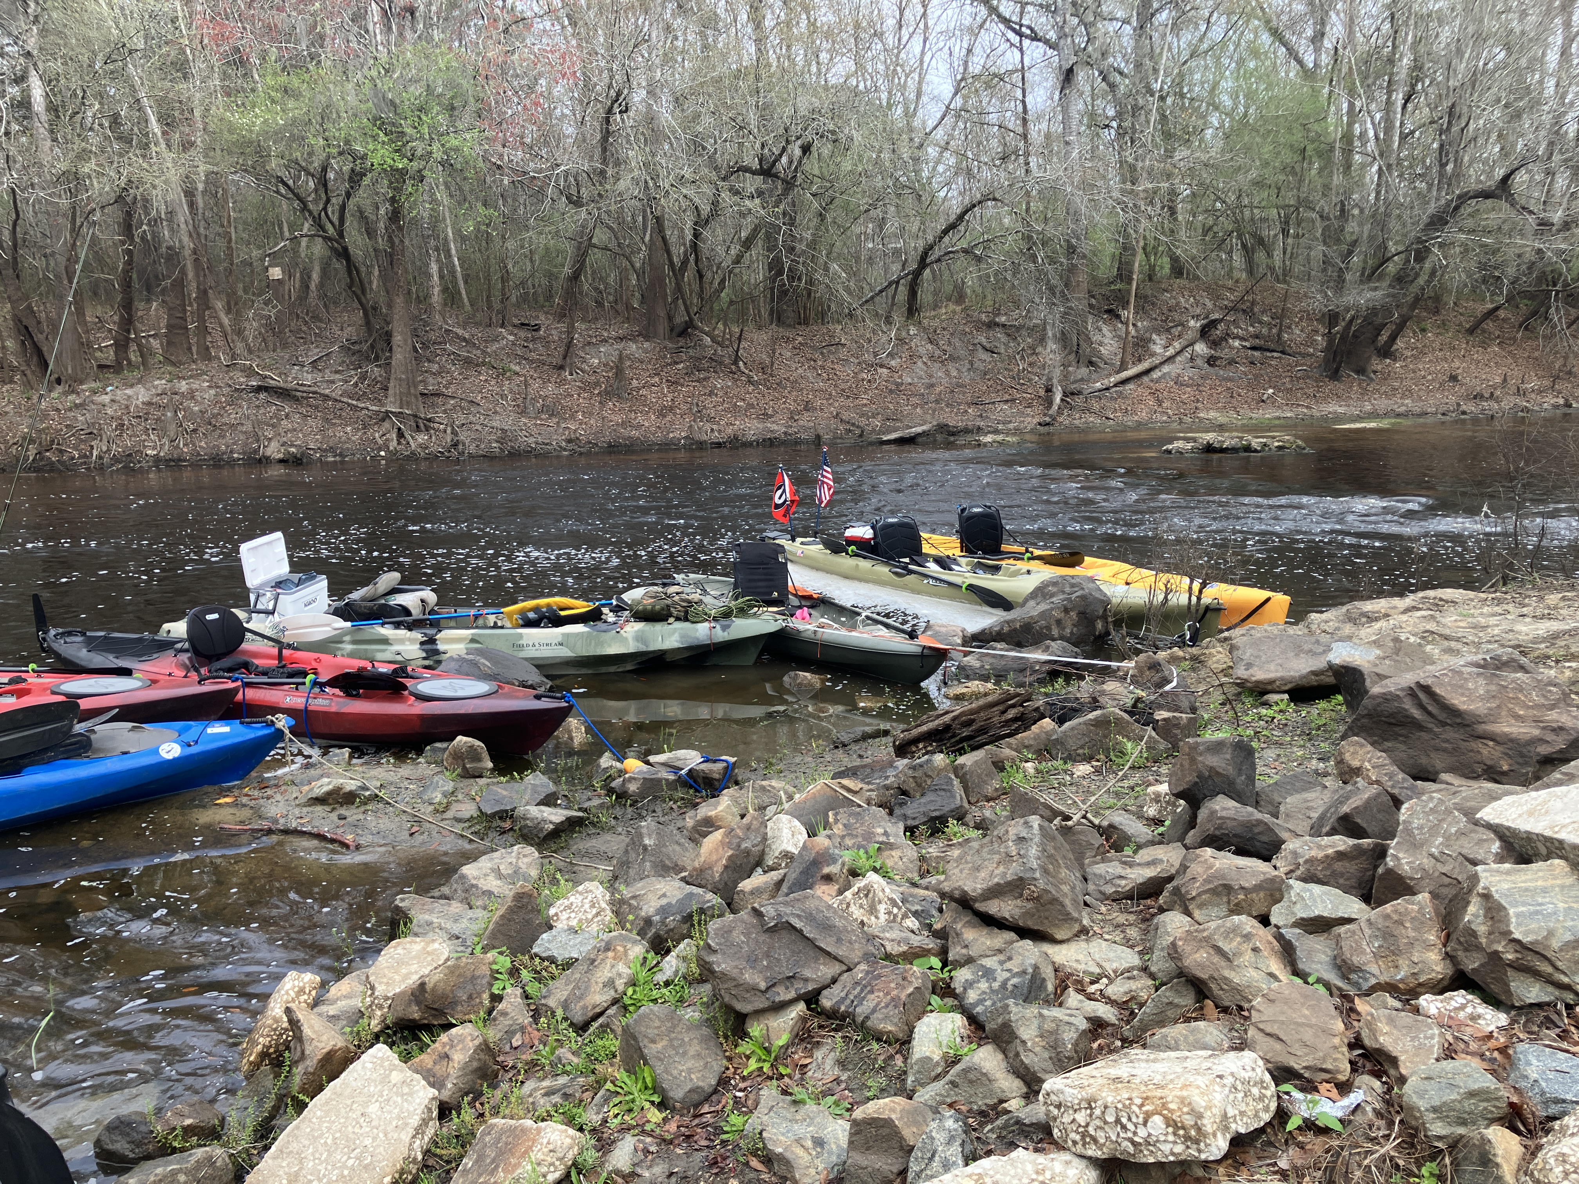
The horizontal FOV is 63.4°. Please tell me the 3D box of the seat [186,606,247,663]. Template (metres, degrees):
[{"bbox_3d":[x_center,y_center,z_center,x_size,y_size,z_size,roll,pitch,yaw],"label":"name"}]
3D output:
[{"bbox_3d":[-3.148,0.234,7.018,0.180,0.330,0.400,5,12,23],"label":"seat"}]

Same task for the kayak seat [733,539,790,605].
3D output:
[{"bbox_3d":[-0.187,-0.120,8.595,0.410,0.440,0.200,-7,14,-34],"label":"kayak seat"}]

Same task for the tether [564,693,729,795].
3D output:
[{"bbox_3d":[-0.642,0.646,5.632,0.974,0.290,0.239,8,15,35],"label":"tether"}]

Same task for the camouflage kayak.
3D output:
[{"bbox_3d":[-1.870,0.325,7.511,3.660,0.370,0.780,0,12,1],"label":"camouflage kayak"}]

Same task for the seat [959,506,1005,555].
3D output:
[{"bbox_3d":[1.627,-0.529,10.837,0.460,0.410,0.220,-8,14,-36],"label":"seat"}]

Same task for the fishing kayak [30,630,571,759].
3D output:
[{"bbox_3d":[-2.591,0.524,6.521,3.530,0.360,0.760,5,13,24],"label":"fishing kayak"}]

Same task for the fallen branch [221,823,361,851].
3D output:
[{"bbox_3d":[-1.949,0.940,4.982,0.640,0.060,0.110,4,13,19],"label":"fallen branch"}]

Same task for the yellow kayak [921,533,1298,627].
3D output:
[{"bbox_3d":[1.981,-0.108,9.355,0.830,0.390,3.750,-9,15,-34],"label":"yellow kayak"}]

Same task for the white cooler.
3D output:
[{"bbox_3d":[-3.004,-0.025,7.598,0.360,0.590,0.430,4,13,18],"label":"white cooler"}]

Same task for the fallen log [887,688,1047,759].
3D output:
[{"bbox_3d":[0.819,0.588,6.016,0.780,0.230,0.230,-5,13,-23],"label":"fallen log"}]

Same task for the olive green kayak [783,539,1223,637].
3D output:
[{"bbox_3d":[1.346,-0.035,9.894,4.099,0.390,0.730,10,15,39],"label":"olive green kayak"}]

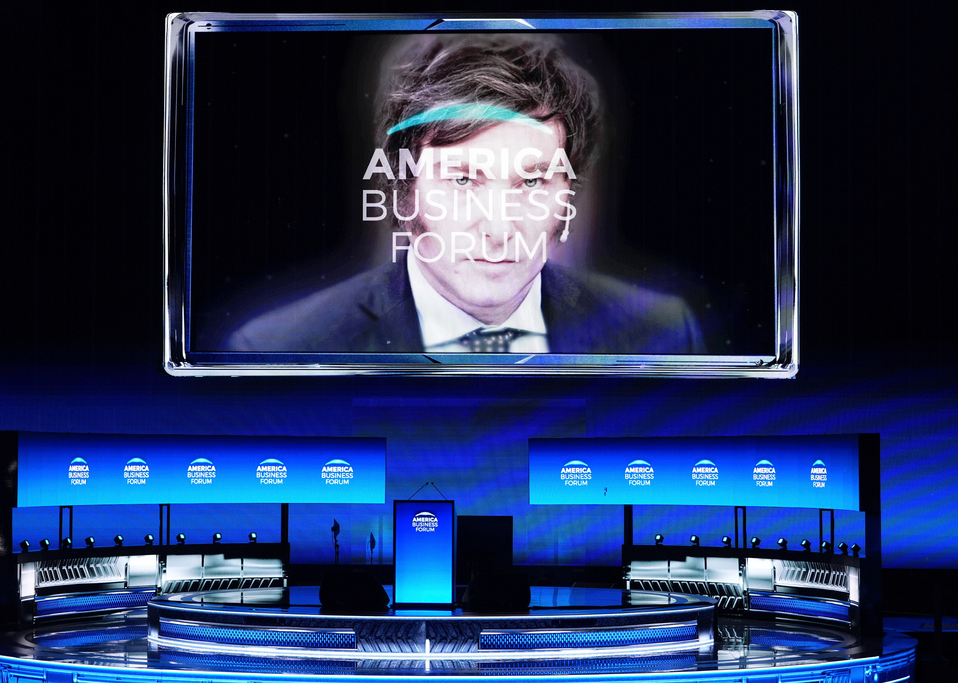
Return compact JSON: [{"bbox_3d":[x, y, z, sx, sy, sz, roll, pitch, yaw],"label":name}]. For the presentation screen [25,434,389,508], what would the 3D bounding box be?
[{"bbox_3d":[-4.151,1.824,32.522,1.193,1.000,6.651,-3,-5,45],"label":"presentation screen"}]

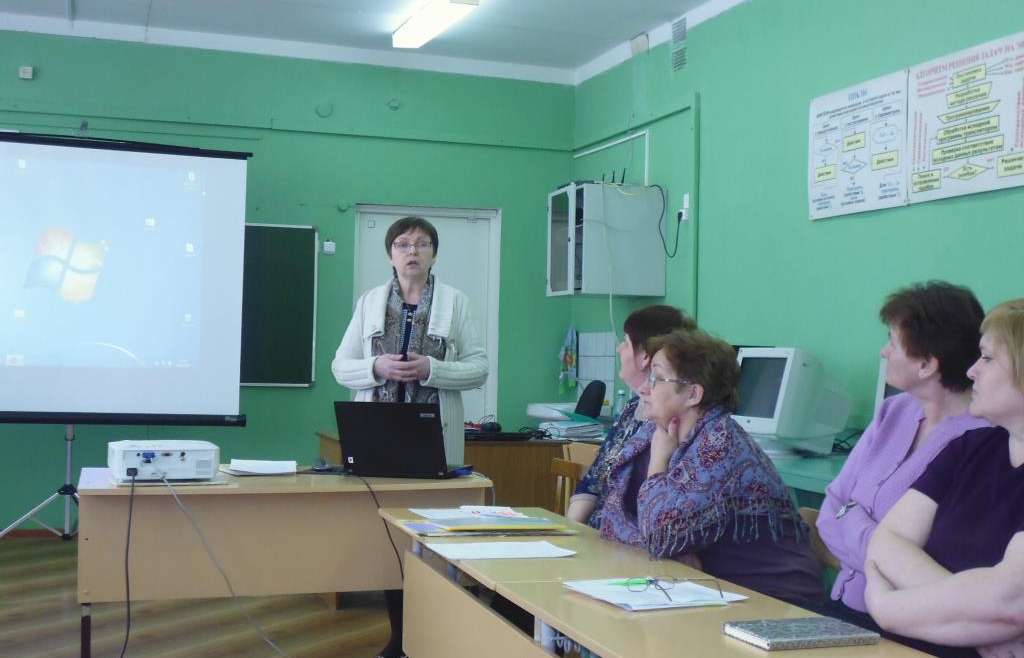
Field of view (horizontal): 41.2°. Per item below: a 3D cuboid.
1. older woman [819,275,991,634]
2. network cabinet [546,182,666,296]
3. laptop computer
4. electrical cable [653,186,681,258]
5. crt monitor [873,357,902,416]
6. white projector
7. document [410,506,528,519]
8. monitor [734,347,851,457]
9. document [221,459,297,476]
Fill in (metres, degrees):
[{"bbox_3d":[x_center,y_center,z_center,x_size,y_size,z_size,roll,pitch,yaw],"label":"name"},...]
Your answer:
[{"bbox_3d":[0.727,0.542,2.796,0.720,1.280,0.520,2,-2,-27],"label":"older woman"},{"bbox_3d":[0.581,-0.528,8.417,0.550,0.660,0.580,1,-2,-20],"label":"network cabinet"},{"bbox_3d":[-0.325,0.341,4.137,0.335,0.235,0.290,0,-2,18],"label":"laptop computer"},{"bbox_3d":[0.924,-0.651,8.140,0.120,0.440,0.250,1,-2,-20],"label":"electrical cable"},{"bbox_3d":[1.487,0.274,4.473,0.420,0.430,0.370,1,-2,-20],"label":"crt monitor"},{"bbox_3d":[-1.012,0.379,3.956,0.290,0.100,0.225,2,-2,-22],"label":"white projector"},{"bbox_3d":[-0.117,0.479,3.587,0.280,0.010,0.230,1,-2,-20],"label":"document"},{"bbox_3d":[1.146,0.296,5.455,0.420,0.430,0.370,2,-2,-24],"label":"monitor"},{"bbox_3d":[-0.806,0.439,4.359,0.210,0.030,0.310,1,-2,-20],"label":"document"}]

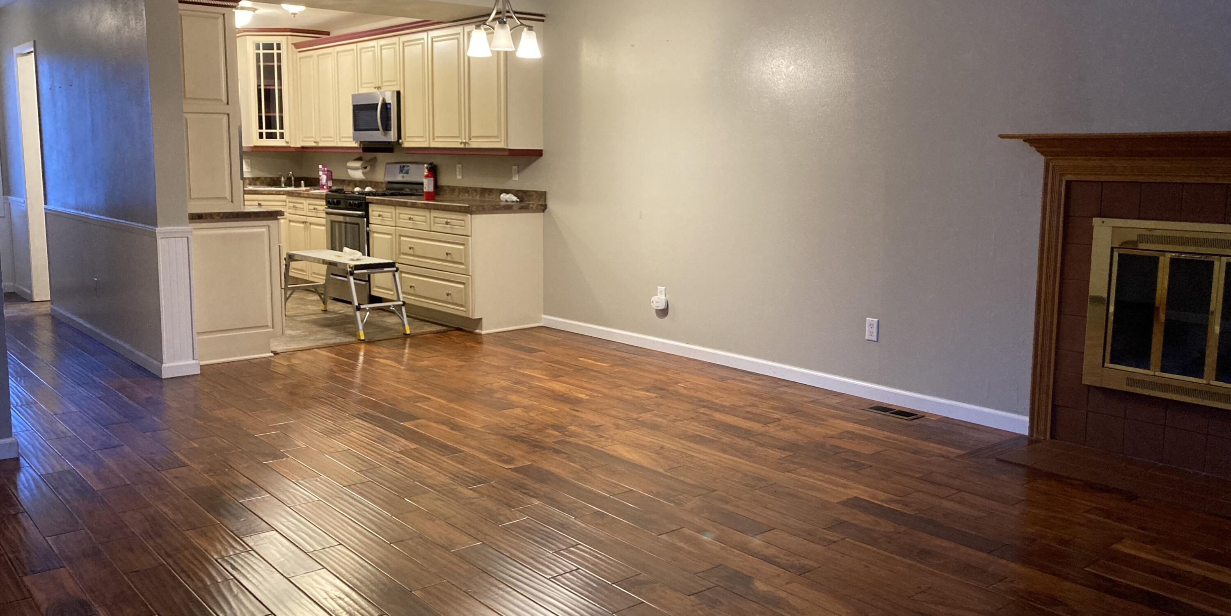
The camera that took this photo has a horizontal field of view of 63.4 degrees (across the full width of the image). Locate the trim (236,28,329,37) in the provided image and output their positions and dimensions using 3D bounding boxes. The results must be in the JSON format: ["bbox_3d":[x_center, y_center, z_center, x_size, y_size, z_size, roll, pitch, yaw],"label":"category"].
[{"bbox_3d":[-3.340,-2.696,9.874,0.900,0.085,0.600,1,9,5],"label":"trim"}]

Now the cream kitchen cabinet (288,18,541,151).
[{"bbox_3d":[-1.813,-1.815,8.463,0.322,0.905,3.660,-7,11,-39],"label":"cream kitchen cabinet"}]

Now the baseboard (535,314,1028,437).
[{"bbox_3d":[0.681,0.316,5.998,0.016,0.085,3.787,-7,11,-39],"label":"baseboard"}]

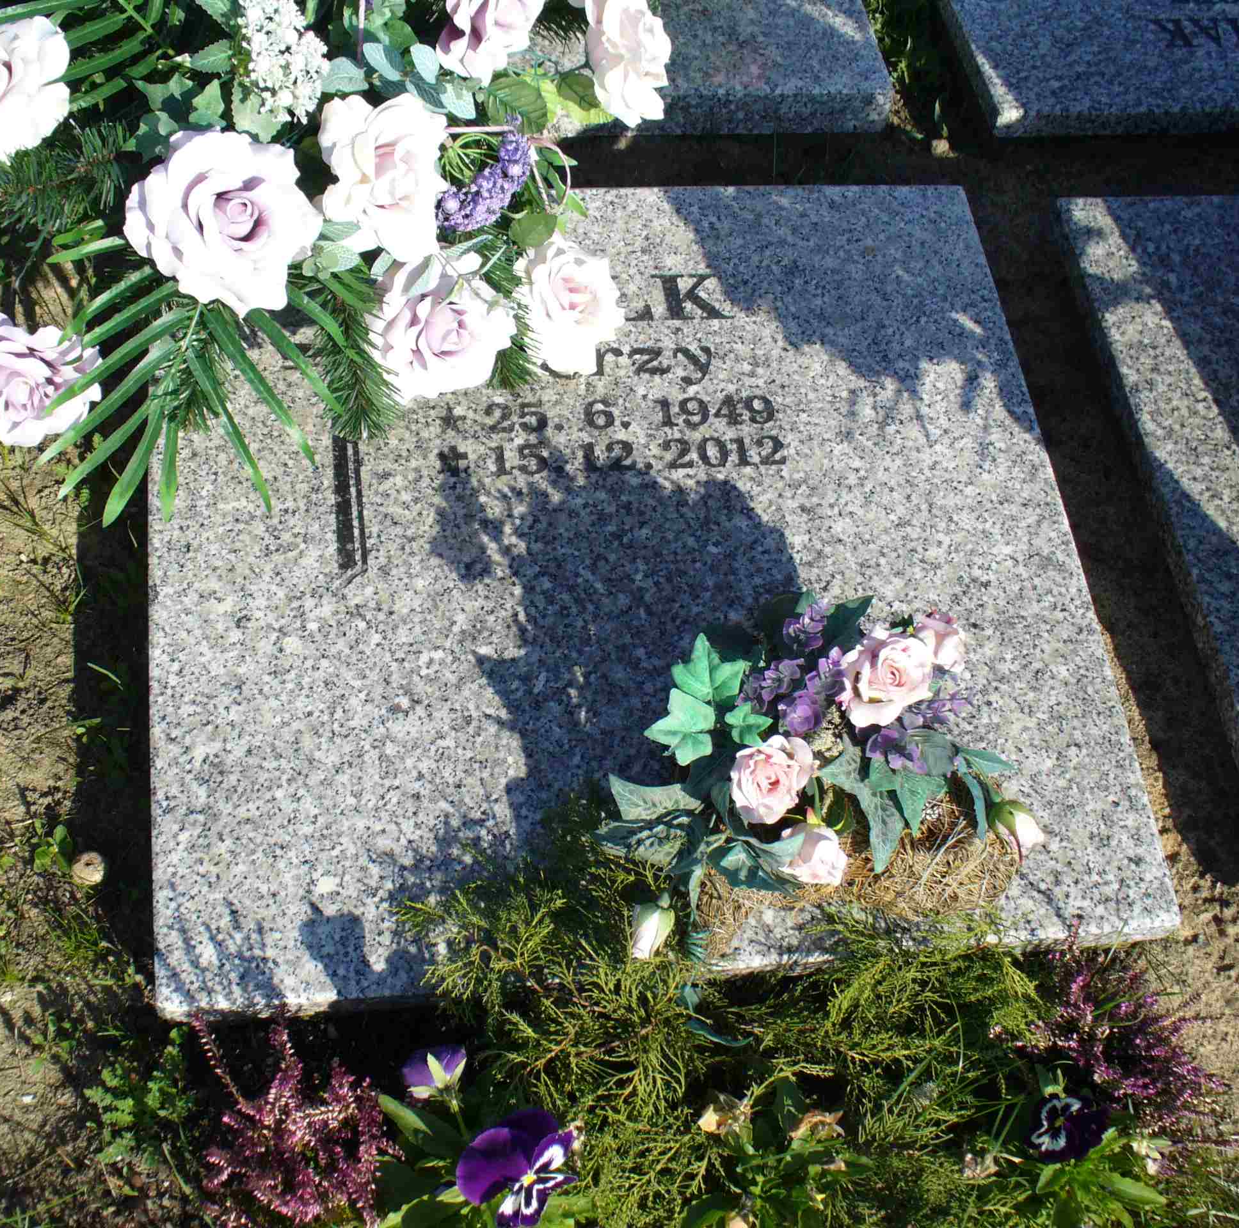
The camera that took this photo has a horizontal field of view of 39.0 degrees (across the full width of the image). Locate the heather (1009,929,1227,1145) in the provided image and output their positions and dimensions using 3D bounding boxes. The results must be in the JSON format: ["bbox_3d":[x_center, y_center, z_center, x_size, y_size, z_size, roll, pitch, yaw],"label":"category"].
[{"bbox_3d":[0.358,0.304,1.258,0.130,0.120,0.125,-3,62,-11],"label":"heather"}]

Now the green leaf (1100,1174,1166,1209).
[{"bbox_3d":[0.357,0.403,1.221,0.049,0.011,0.020,20,60,2],"label":"green leaf"}]

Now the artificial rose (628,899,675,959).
[{"bbox_3d":[0.022,0.224,1.241,0.029,0.029,0.041,21,60,2],"label":"artificial rose"}]

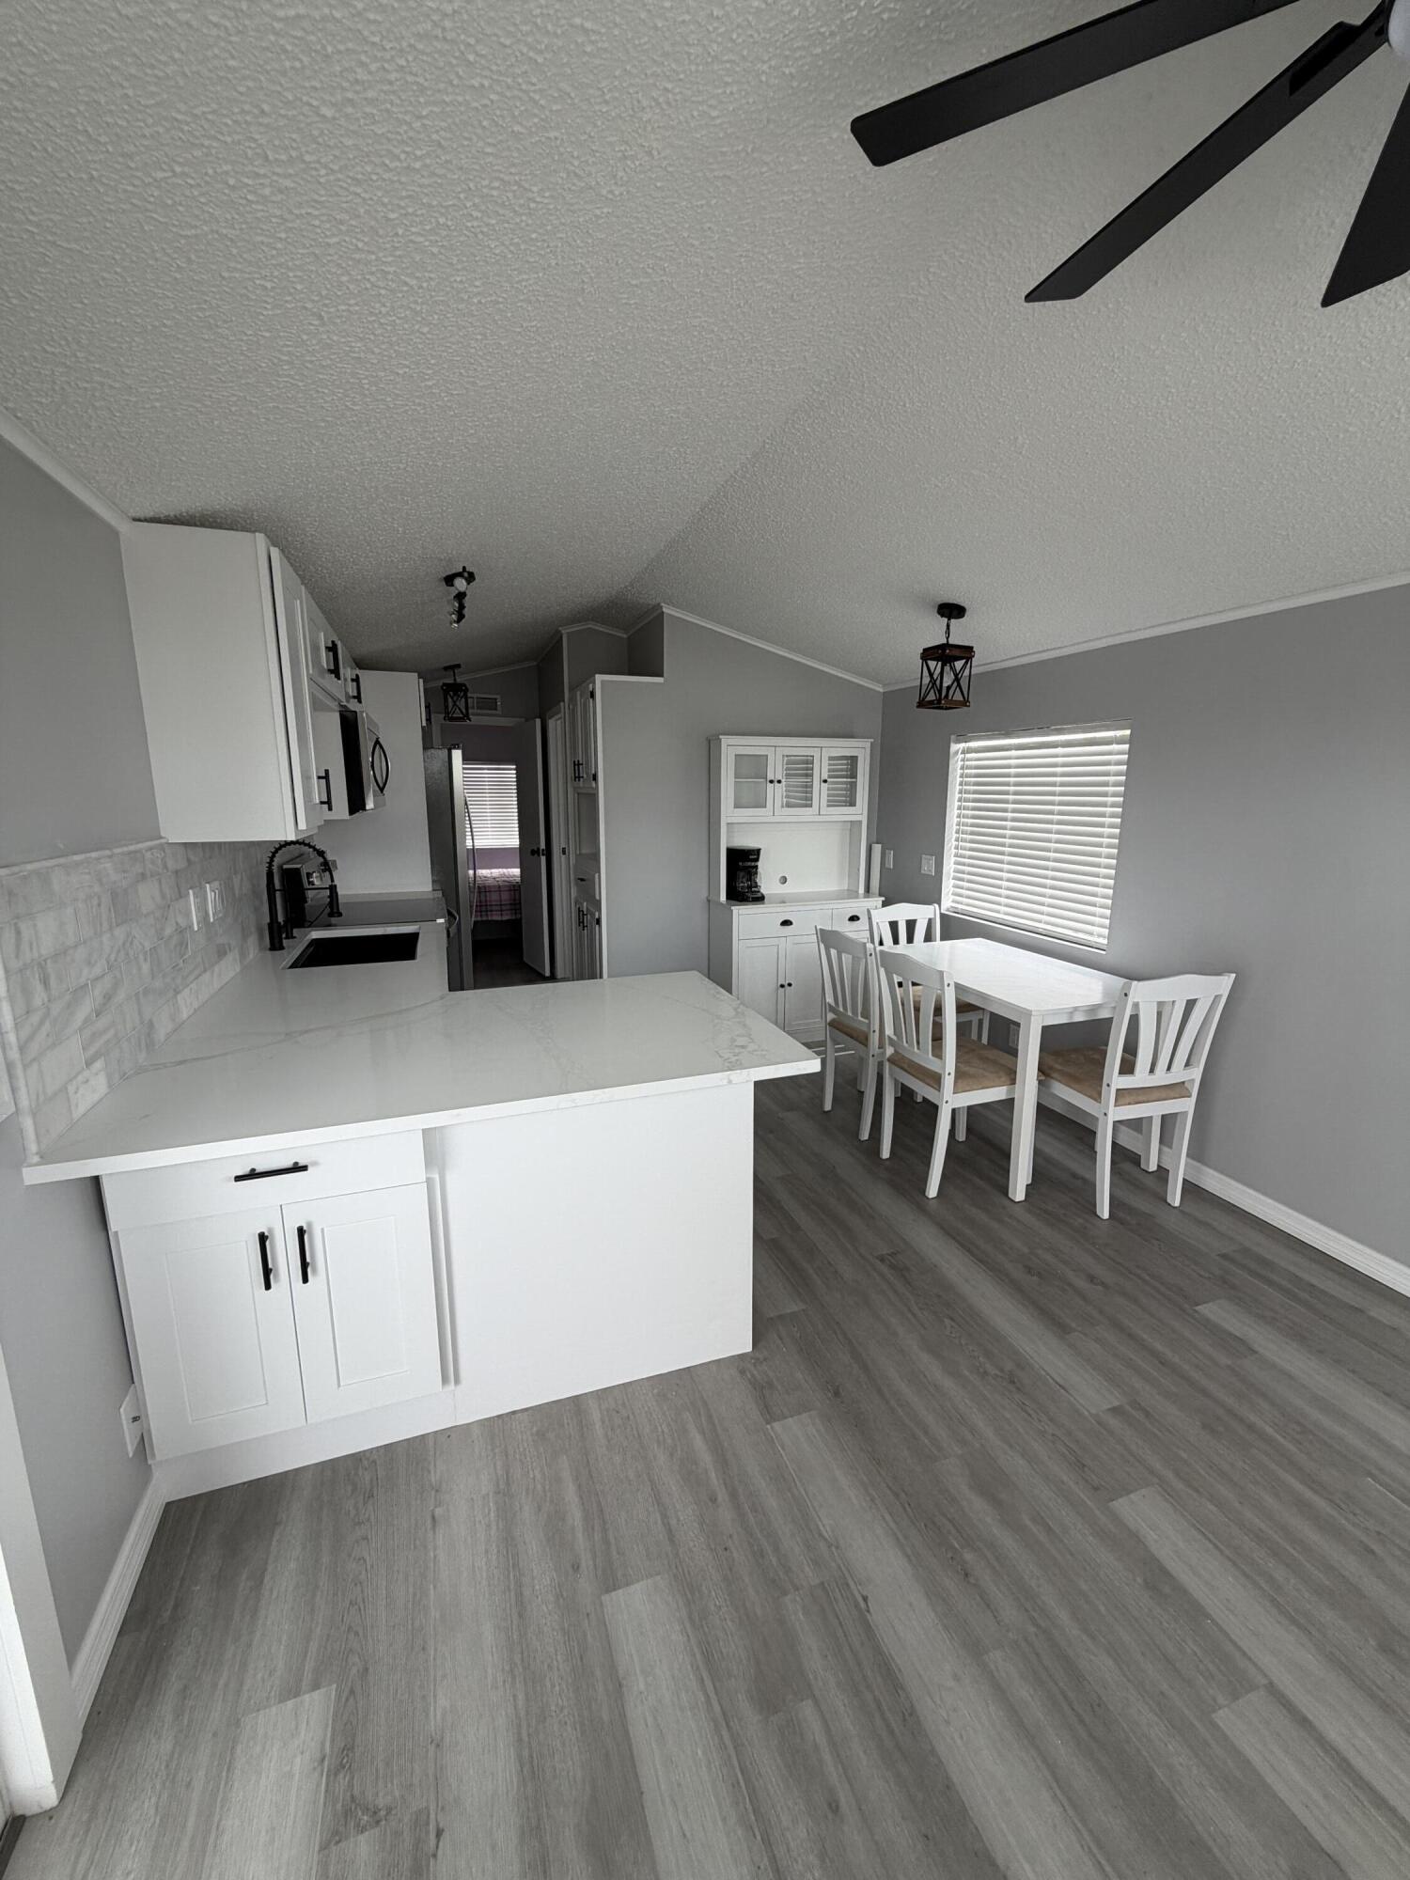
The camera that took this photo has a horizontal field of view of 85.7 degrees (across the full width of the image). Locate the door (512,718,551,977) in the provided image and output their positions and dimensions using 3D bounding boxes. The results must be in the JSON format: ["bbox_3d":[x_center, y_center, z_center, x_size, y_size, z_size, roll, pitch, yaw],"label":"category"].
[{"bbox_3d":[-1.429,-0.749,6.292,0.040,2.020,0.660,-6,13,-27],"label":"door"}]

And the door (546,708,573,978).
[{"bbox_3d":[-1.048,-0.632,5.660,0.100,2.045,0.750,-4,12,-19],"label":"door"}]

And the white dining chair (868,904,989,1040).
[{"bbox_3d":[1.144,0.295,3.893,0.420,0.895,0.475,-4,12,-15],"label":"white dining chair"}]

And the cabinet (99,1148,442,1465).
[{"bbox_3d":[-0.987,0.667,1.898,0.600,0.780,0.600,-4,12,-18],"label":"cabinet"}]

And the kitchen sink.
[{"bbox_3d":[-1.365,0.129,3.023,0.455,0.210,0.750,-4,12,-19],"label":"kitchen sink"}]

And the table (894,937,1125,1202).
[{"bbox_3d":[1.296,0.481,3.371,0.690,0.735,1.120,-4,12,-18],"label":"table"}]

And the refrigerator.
[{"bbox_3d":[-1.889,-0.322,4.872,0.810,1.755,0.840,-4,12,-18],"label":"refrigerator"}]

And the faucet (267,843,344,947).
[{"bbox_3d":[-1.551,-0.176,2.922,0.267,0.410,0.085,-4,12,-19],"label":"faucet"}]

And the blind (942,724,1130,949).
[{"bbox_3d":[1.573,-0.531,3.735,0.060,0.960,1.160,-4,12,-18],"label":"blind"}]

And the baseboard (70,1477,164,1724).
[{"bbox_3d":[-1.107,1.218,1.450,0.016,0.090,0.420,-4,12,-18],"label":"baseboard"}]

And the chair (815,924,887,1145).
[{"bbox_3d":[0.808,0.392,3.450,0.493,0.888,0.410,-4,12,-19],"label":"chair"}]

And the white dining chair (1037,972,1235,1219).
[{"bbox_3d":[1.530,0.506,2.841,0.430,0.895,0.475,-3,12,-13],"label":"white dining chair"}]

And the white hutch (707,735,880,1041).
[{"bbox_3d":[0.533,-0.278,4.514,0.976,1.785,0.439,-4,12,-19],"label":"white hutch"}]

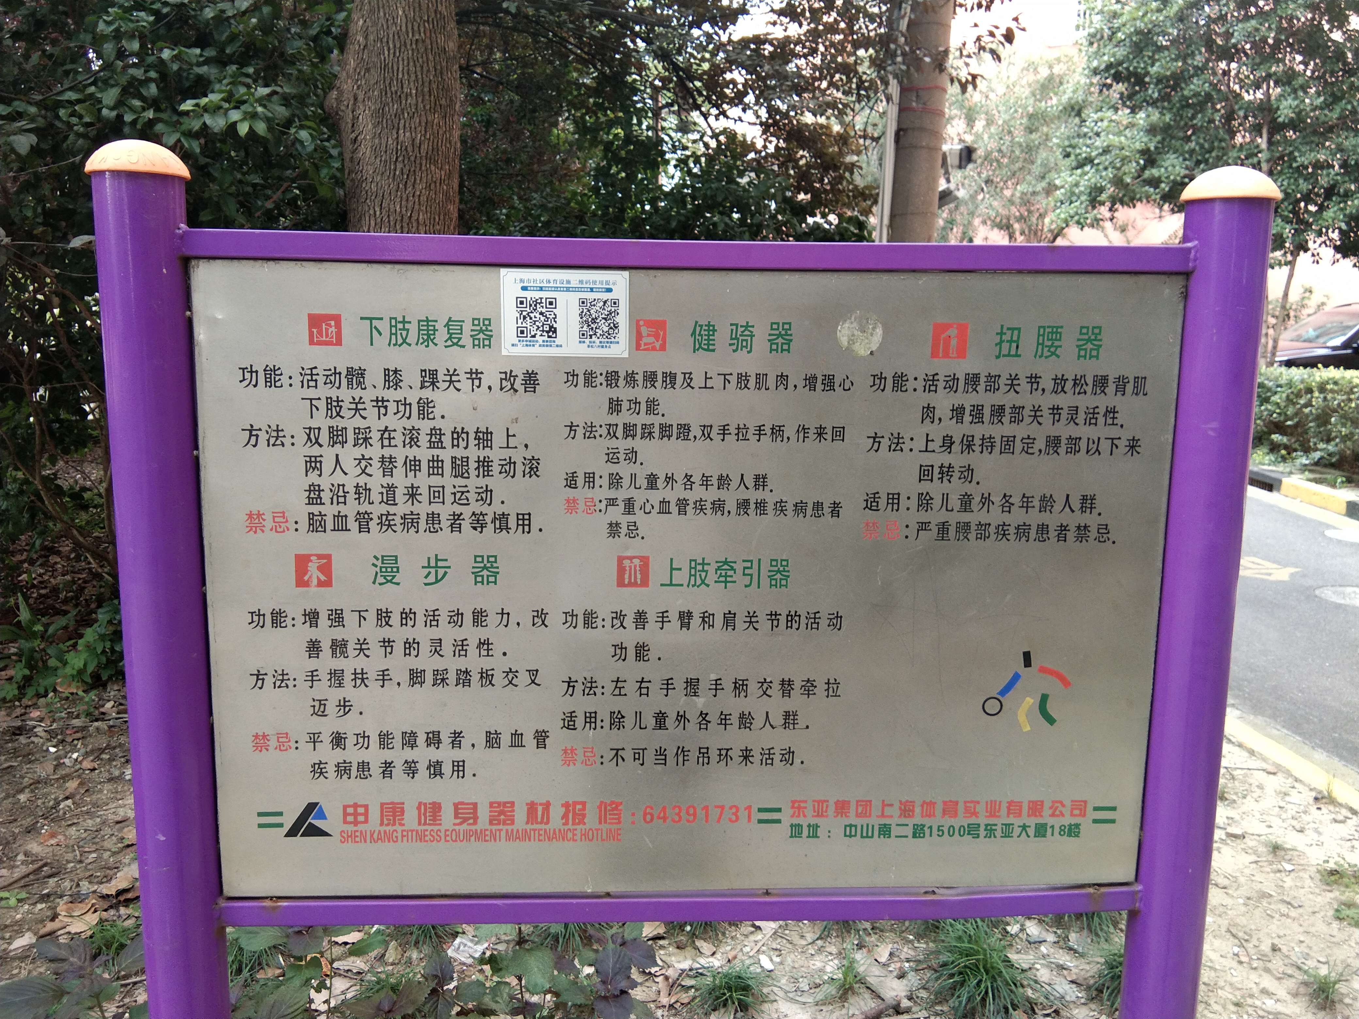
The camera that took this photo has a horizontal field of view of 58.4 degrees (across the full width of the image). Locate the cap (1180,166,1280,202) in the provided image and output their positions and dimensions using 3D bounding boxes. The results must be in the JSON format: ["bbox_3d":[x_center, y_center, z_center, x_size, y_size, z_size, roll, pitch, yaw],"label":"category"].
[{"bbox_3d":[0.716,-0.425,1.579,0.120,0.042,0.120,1,10,0],"label":"cap"}]

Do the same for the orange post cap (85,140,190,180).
[{"bbox_3d":[-0.660,-0.428,1.485,0.120,0.042,0.120,0,10,-4],"label":"orange post cap"}]

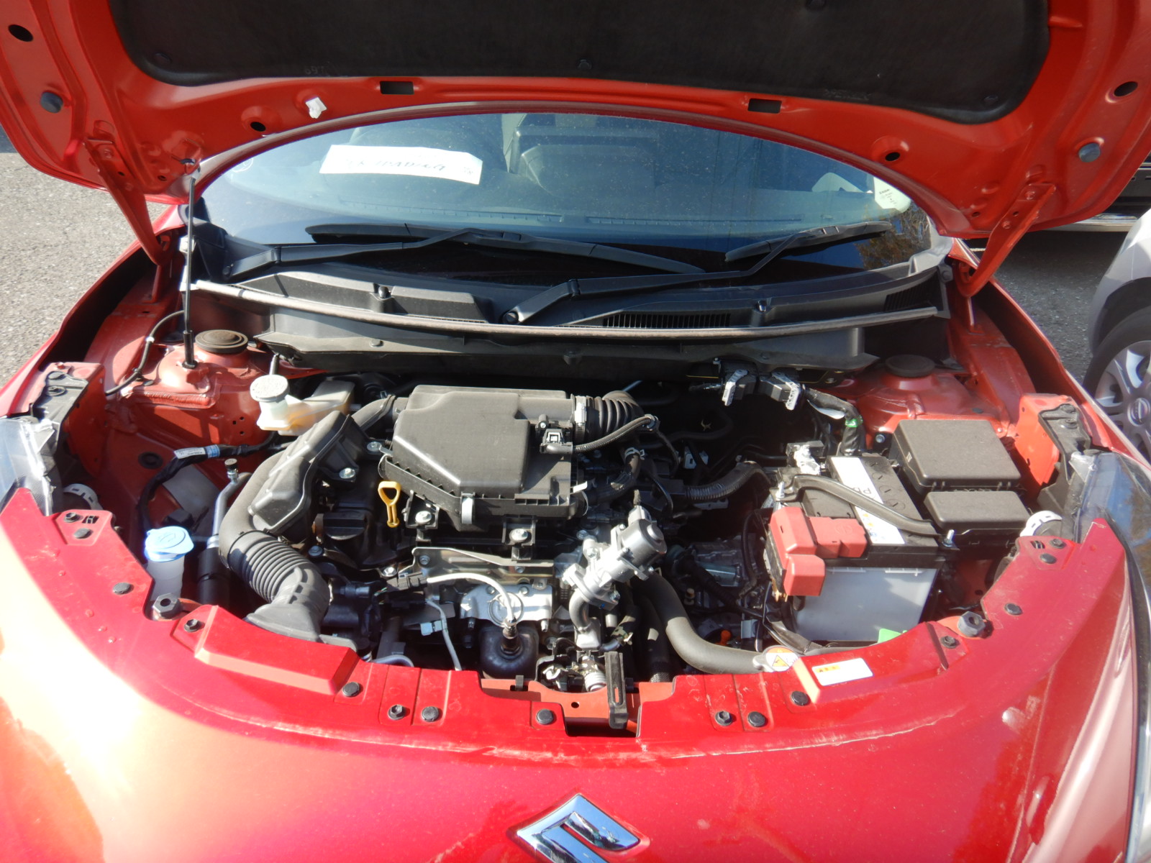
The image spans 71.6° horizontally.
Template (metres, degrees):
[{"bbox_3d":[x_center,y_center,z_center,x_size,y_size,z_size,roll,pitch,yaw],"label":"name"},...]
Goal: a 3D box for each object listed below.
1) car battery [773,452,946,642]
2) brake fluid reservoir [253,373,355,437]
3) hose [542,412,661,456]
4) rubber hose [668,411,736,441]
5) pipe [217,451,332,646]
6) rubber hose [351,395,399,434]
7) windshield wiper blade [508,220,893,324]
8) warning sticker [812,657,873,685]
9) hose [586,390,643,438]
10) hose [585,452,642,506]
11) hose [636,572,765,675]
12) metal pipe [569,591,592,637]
[{"bbox_3d":[0.402,0.170,1.199,0.180,0.195,0.212,2,33,-2],"label":"car battery"},{"bbox_3d":[-0.415,-0.053,1.230,0.138,0.090,0.120,2,34,-2],"label":"brake fluid reservoir"},{"bbox_3d":[0.035,0.006,1.130,0.160,0.038,0.052,2,33,-2],"label":"hose"},{"bbox_3d":[0.201,-0.008,1.280,0.105,0.035,0.060,2,34,-2],"label":"rubber hose"},{"bbox_3d":[-0.393,0.163,1.063,0.190,0.125,0.290,2,33,-2],"label":"pipe"},{"bbox_3d":[-0.293,-0.026,1.165,0.038,0.040,0.085,26,40,30],"label":"rubber hose"},{"bbox_3d":[0.240,-0.283,1.378,0.749,0.051,0.065,-16,66,-14],"label":"windshield wiper blade"},{"bbox_3d":[0.283,0.255,0.846,0.058,0.002,0.027,-5,35,-12],"label":"warning sticker"},{"bbox_3d":[0.058,-0.023,1.175,0.087,0.072,0.090,2,33,-2],"label":"hose"},{"bbox_3d":[0.053,0.066,1.100,0.075,0.050,0.065,2,34,-2],"label":"hose"},{"bbox_3d":[0.163,0.250,1.045,0.168,0.088,0.125,2,33,-2],"label":"hose"},{"bbox_3d":[0.006,0.235,1.030,0.031,0.052,0.042,2,33,-2],"label":"metal pipe"}]

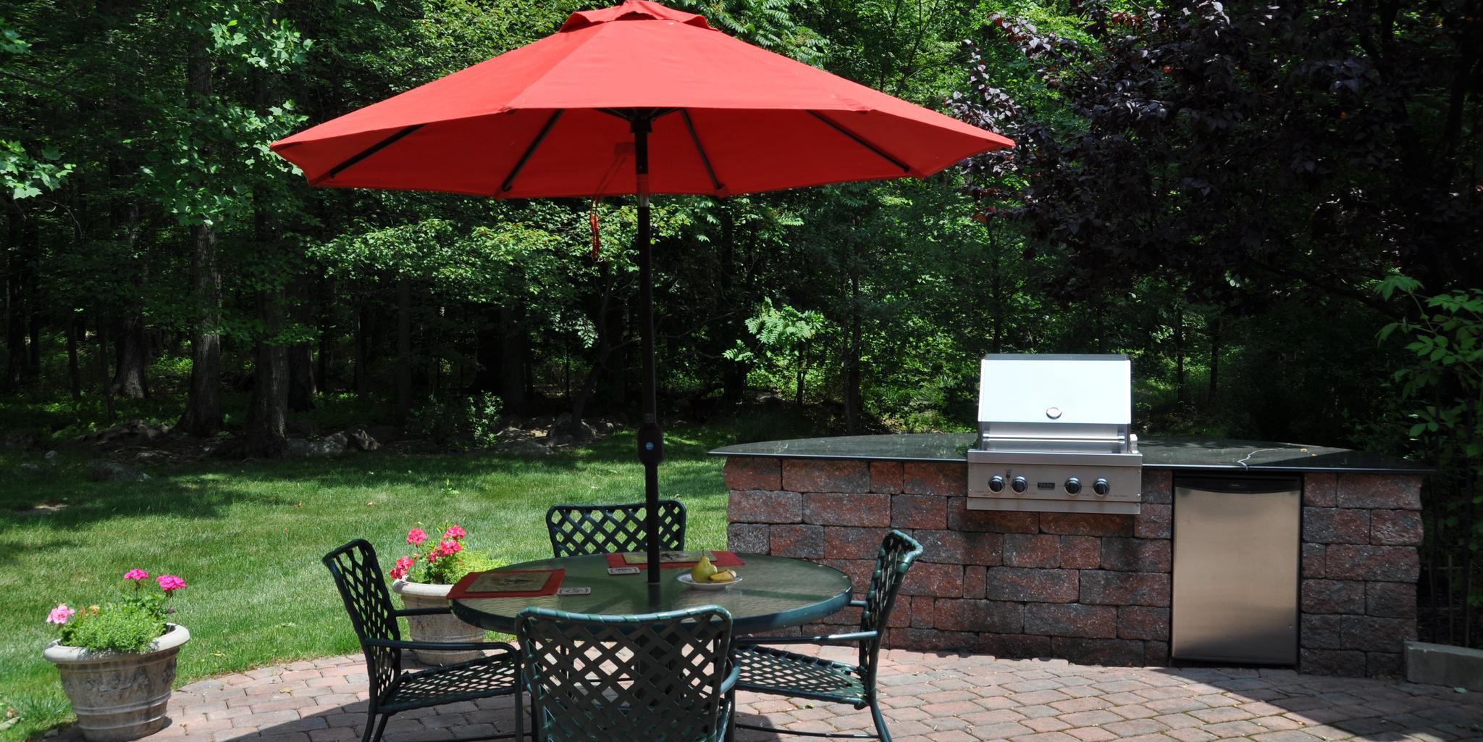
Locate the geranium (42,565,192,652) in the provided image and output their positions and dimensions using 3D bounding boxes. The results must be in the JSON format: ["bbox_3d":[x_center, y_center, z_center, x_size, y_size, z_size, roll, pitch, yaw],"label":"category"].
[{"bbox_3d":[-2.407,0.921,5.228,0.510,0.280,0.460,-1,2,-25],"label":"geranium"}]

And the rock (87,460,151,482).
[{"bbox_3d":[-5.853,0.933,12.981,0.610,0.207,0.450,-1,2,-24],"label":"rock"}]

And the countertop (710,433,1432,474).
[{"bbox_3d":[1.532,0.395,6.732,3.110,0.035,1.500,1,2,12],"label":"countertop"}]

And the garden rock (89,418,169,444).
[{"bbox_3d":[-7.965,0.790,17.628,1.050,0.340,0.700,-1,2,-24],"label":"garden rock"}]

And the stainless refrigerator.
[{"bbox_3d":[2.197,0.851,6.135,0.525,0.837,0.530,1,2,12],"label":"stainless refrigerator"}]

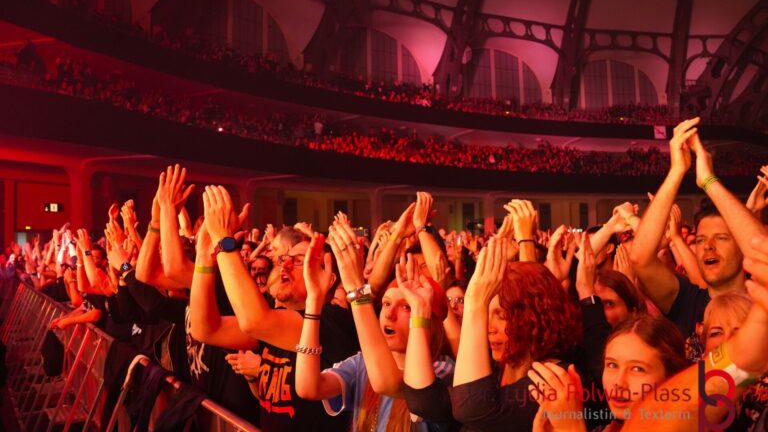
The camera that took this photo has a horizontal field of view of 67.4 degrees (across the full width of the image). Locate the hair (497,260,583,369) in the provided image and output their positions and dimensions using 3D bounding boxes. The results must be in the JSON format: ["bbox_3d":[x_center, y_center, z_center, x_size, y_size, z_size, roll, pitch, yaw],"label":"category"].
[{"bbox_3d":[0.381,0.238,1.420,0.210,0.260,0.225,0,-3,-19],"label":"hair"}]

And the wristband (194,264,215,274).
[{"bbox_3d":[-0.536,0.160,1.720,0.060,0.020,0.055,5,0,0],"label":"wristband"}]

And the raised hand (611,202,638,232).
[{"bbox_3d":[1.132,0.007,2.700,0.120,0.130,0.100,-2,-3,17],"label":"raised hand"}]

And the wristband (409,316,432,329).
[{"bbox_3d":[0.095,0.275,1.480,0.058,0.024,0.048,4,-2,17],"label":"wristband"}]

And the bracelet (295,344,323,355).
[{"bbox_3d":[-0.189,0.333,1.440,0.067,0.016,0.062,2,-3,0],"label":"bracelet"}]

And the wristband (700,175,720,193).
[{"bbox_3d":[0.918,-0.093,1.620,0.052,0.019,0.060,-33,-12,0],"label":"wristband"}]

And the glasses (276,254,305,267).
[{"bbox_3d":[-0.241,0.162,1.847,0.142,0.045,0.142,-4,-22,44],"label":"glasses"}]

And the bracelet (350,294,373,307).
[{"bbox_3d":[-0.056,0.208,1.420,0.057,0.025,0.053,-14,-3,0],"label":"bracelet"}]

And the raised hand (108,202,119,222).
[{"bbox_3d":[-1.781,-0.010,3.800,0.070,0.170,0.085,0,0,30],"label":"raised hand"}]

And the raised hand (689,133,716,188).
[{"bbox_3d":[0.929,-0.165,1.680,0.060,0.170,0.090,-10,0,24],"label":"raised hand"}]

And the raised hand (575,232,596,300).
[{"bbox_3d":[0.553,0.136,1.580,0.060,0.180,0.080,3,0,27],"label":"raised hand"}]

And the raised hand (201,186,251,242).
[{"bbox_3d":[-0.463,-0.004,1.660,0.115,0.180,0.070,-10,-3,-8],"label":"raised hand"}]

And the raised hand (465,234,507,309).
[{"bbox_3d":[0.240,0.133,1.360,0.080,0.175,0.050,13,-3,26],"label":"raised hand"}]

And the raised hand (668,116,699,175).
[{"bbox_3d":[0.876,-0.206,1.680,0.075,0.170,0.090,6,0,23],"label":"raised hand"}]

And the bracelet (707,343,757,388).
[{"bbox_3d":[0.569,0.246,0.940,0.027,0.064,0.056,-51,-27,24],"label":"bracelet"}]

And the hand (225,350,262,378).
[{"bbox_3d":[-0.480,0.508,1.970,0.130,0.095,0.090,0,-3,-21],"label":"hand"}]

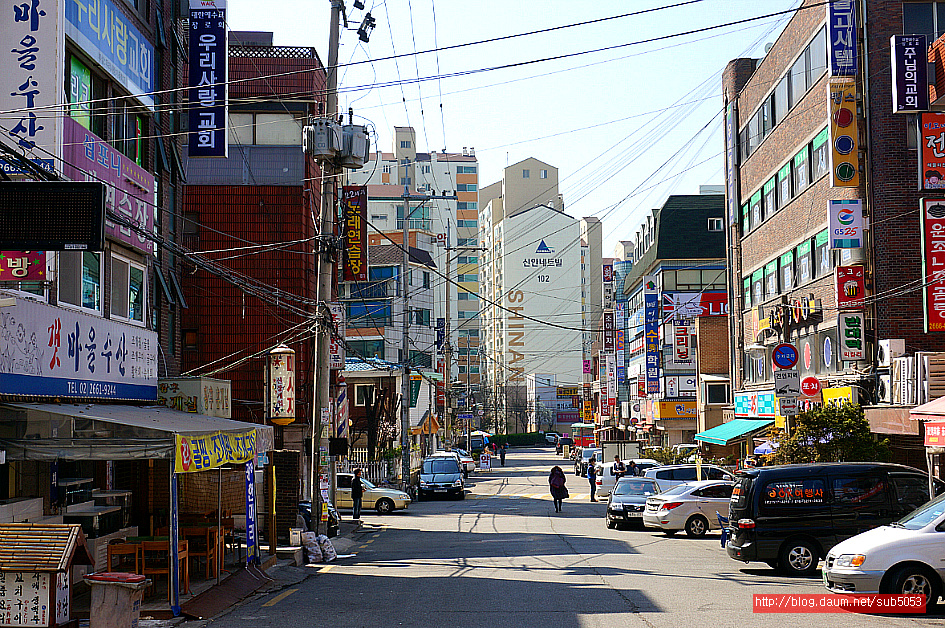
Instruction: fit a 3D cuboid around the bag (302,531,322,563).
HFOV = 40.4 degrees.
[{"bbox_3d":[-3.101,4.497,24.900,0.390,0.610,0.380,-1,-5,0],"label":"bag"}]

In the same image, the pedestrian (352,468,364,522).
[{"bbox_3d":[-3.790,5.975,42.679,0.380,1.720,0.500,-1,-4,5],"label":"pedestrian"}]

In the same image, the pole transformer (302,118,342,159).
[{"bbox_3d":[-3.584,-4.207,30.800,0.840,0.880,0.720,-1,-5,6],"label":"pole transformer"}]

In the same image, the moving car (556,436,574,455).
[{"bbox_3d":[10.096,14.365,139.511,1.840,1.720,4.550,-1,-4,3],"label":"moving car"}]

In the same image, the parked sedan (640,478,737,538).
[{"bbox_3d":[7.044,5.304,35.788,4.370,1.460,1.700,1,-4,-15],"label":"parked sedan"}]

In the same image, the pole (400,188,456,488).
[{"bbox_3d":[-1.867,1.276,54.835,2.400,12.900,0.400,0,-5,-3],"label":"pole"}]

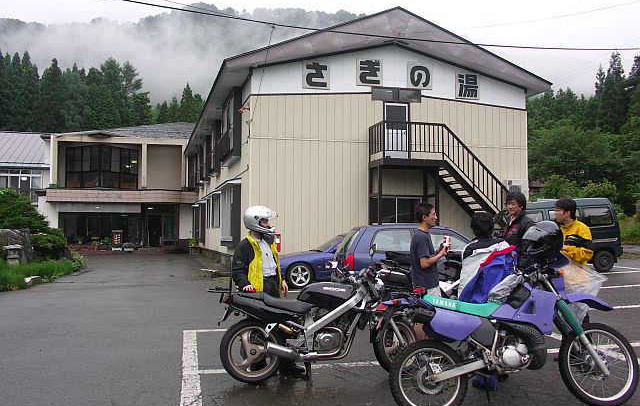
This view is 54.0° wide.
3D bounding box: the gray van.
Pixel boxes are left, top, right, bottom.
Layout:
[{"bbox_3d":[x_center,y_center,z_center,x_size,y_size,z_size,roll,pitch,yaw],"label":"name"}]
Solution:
[{"bbox_3d":[6.050,0.835,16.600,3.350,1.900,1.420,-1,-2,-12],"label":"gray van"}]

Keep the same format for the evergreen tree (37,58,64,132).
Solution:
[{"bbox_3d":[-34.400,-7.300,80.000,3.600,22.500,3.600,0,-2,0],"label":"evergreen tree"}]

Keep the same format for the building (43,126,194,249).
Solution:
[{"bbox_3d":[-14.400,-1.050,46.500,10.600,8.900,10.000,0,-2,-15],"label":"building"}]

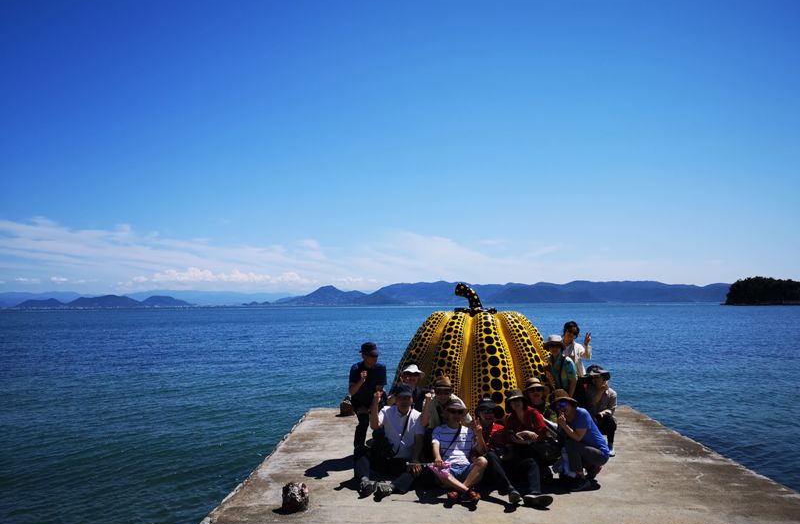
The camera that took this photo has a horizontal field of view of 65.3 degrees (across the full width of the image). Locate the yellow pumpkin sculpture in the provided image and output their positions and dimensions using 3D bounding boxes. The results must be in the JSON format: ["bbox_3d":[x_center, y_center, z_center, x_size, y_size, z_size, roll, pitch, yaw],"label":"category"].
[{"bbox_3d":[1.087,1.281,8.666,2.500,2.000,2.500,-1,-4,7],"label":"yellow pumpkin sculpture"}]

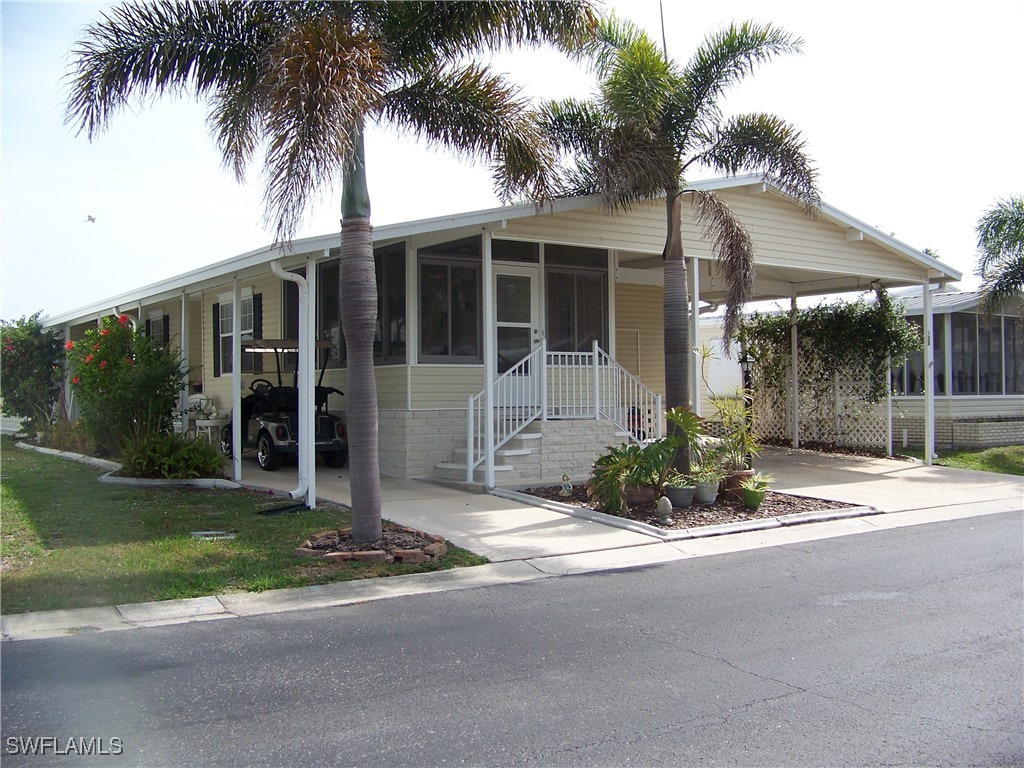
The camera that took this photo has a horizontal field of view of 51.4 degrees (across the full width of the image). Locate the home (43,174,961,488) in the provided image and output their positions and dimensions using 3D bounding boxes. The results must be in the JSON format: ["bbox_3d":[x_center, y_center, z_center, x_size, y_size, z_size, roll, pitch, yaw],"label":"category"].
[{"bbox_3d":[-0.900,-0.770,20.250,12.700,4.350,12.400,0,-1,-36],"label":"home"}]

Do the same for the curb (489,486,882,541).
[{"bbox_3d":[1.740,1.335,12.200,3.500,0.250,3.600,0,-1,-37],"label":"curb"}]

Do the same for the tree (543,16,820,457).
[{"bbox_3d":[2.000,-1.550,12.800,3.400,5.650,3.300,-1,-1,11],"label":"tree"}]

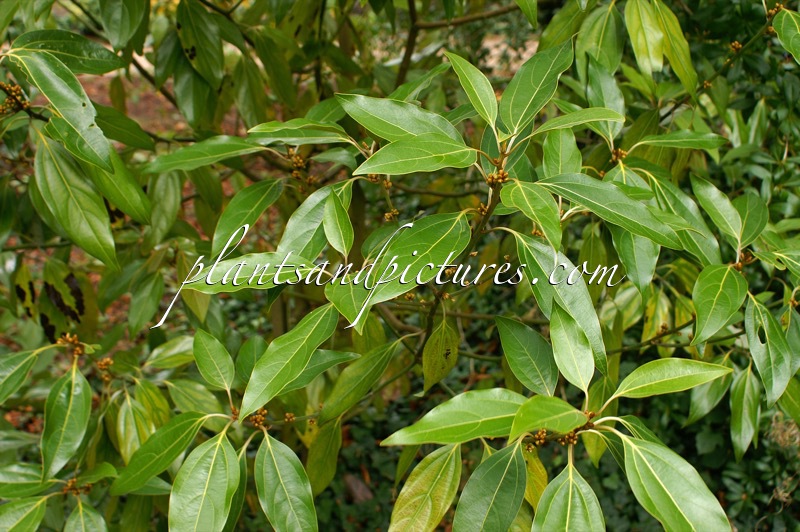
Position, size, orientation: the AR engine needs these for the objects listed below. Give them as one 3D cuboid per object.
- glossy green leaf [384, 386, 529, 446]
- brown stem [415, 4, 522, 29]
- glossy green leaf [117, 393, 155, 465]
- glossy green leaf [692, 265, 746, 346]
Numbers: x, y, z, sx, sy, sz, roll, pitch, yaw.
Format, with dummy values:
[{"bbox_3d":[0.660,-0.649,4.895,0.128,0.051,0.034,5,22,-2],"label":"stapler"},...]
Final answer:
[{"bbox_3d":[0.057,0.134,0.825,0.150,0.018,0.046,-10,42,-11],"label":"glossy green leaf"},{"bbox_3d":[0.104,-0.381,1.420,0.161,0.016,0.012,-10,17,0],"label":"brown stem"},{"bbox_3d":[-0.282,0.176,0.990,0.042,0.088,0.016,-15,-13,0],"label":"glossy green leaf"},{"bbox_3d":[0.314,0.038,0.915,0.048,0.017,0.105,24,59,23],"label":"glossy green leaf"}]

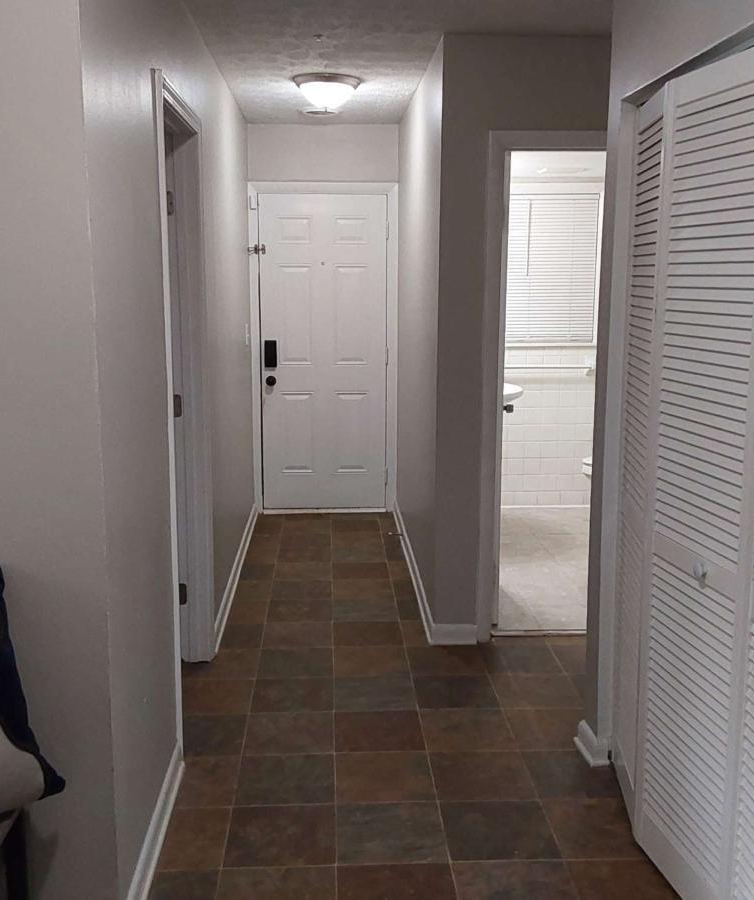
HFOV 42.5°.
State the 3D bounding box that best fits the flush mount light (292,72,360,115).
[{"bbox_3d":[-0.238,-1.675,4.591,0.310,0.145,0.310,0,10,-3],"label":"flush mount light"}]

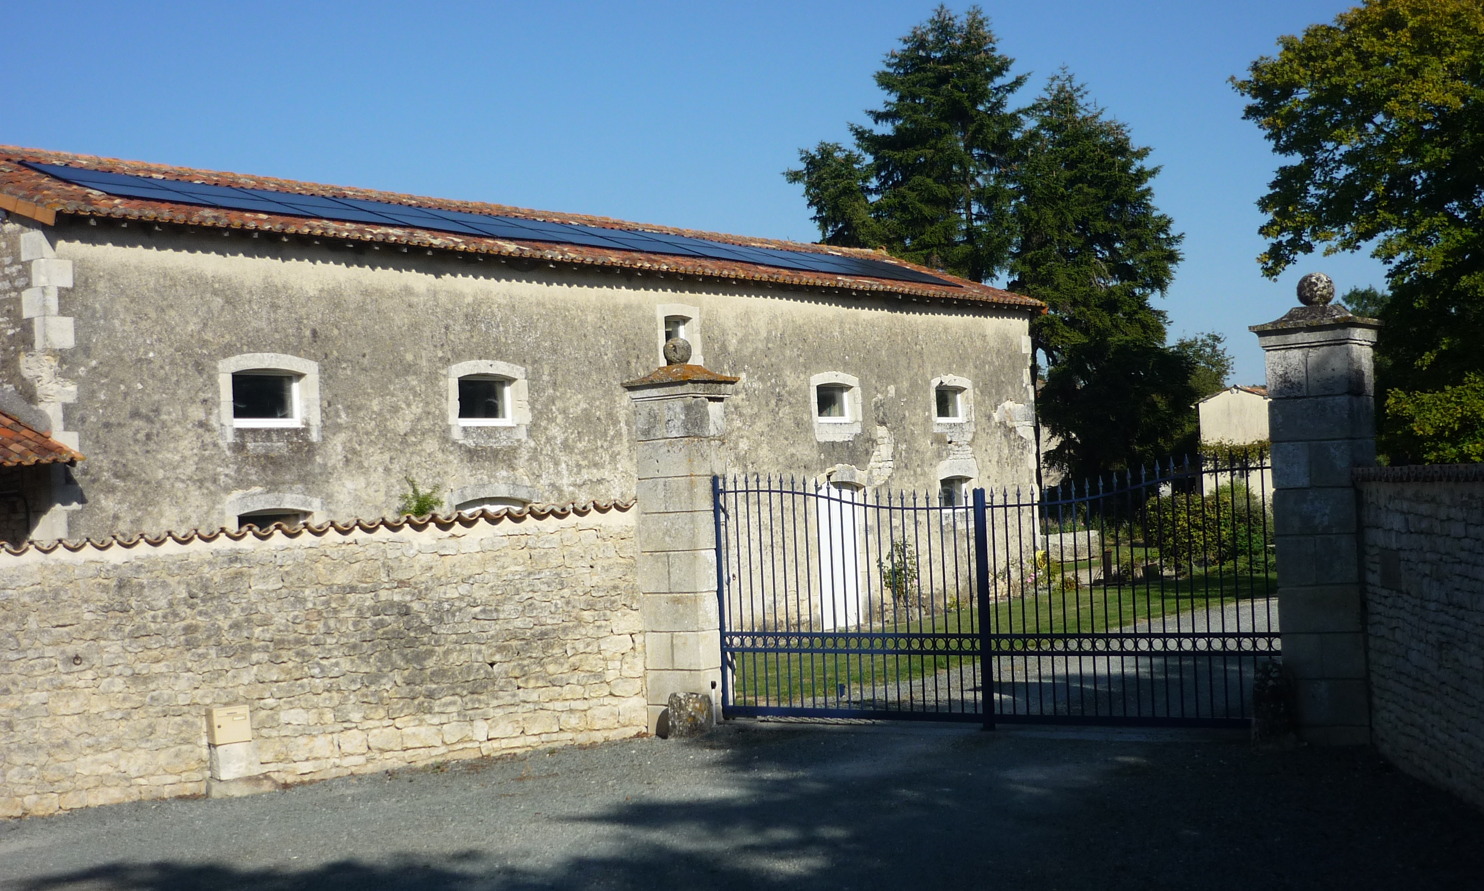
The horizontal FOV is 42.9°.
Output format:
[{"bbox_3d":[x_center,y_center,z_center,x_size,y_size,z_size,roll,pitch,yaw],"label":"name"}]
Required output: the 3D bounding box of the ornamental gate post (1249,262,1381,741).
[{"bbox_3d":[4.116,0.415,13.263,0.716,3.275,0.716,-4,-2,34],"label":"ornamental gate post"}]

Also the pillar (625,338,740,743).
[{"bbox_3d":[-0.480,0.751,16.284,0.747,3.365,0.747,-4,-2,33],"label":"pillar"}]

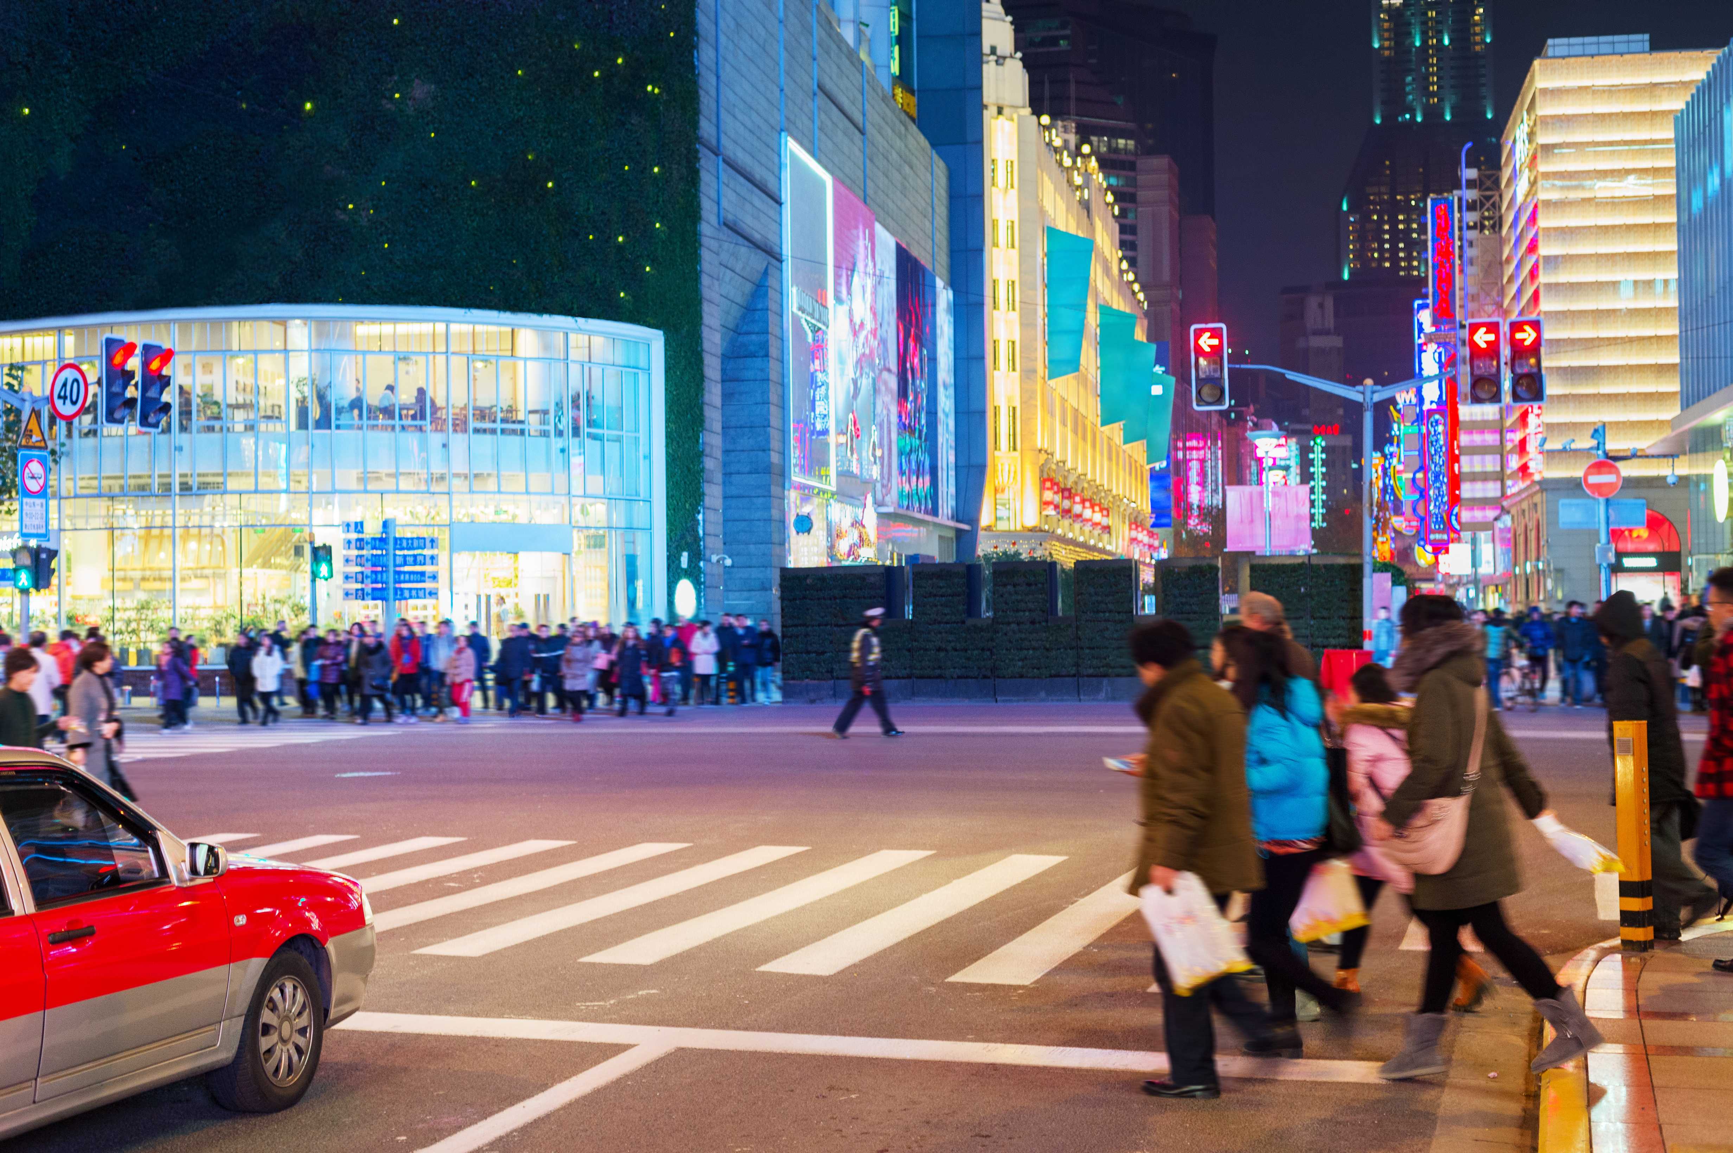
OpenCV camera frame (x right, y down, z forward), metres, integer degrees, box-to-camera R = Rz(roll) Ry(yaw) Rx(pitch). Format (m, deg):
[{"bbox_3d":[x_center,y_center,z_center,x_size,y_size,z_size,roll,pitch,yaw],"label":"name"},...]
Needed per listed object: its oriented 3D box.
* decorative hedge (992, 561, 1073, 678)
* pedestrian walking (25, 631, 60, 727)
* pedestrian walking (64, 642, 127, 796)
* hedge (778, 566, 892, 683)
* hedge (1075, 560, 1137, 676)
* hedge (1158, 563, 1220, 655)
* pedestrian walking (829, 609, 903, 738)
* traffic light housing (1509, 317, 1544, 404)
[{"bbox_3d":[3.180,0.817,44.799,1.620,2.154,0.600,-1,-1,17],"label":"decorative hedge"},{"bbox_3d":[-11.029,1.549,32.200,0.480,1.631,0.380,-1,-1,19],"label":"pedestrian walking"},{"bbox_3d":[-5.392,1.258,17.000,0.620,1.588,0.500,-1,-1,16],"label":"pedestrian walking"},{"bbox_3d":[-0.483,0.903,45.954,2.246,2.158,0.600,-1,-1,17],"label":"hedge"},{"bbox_3d":[4.488,0.776,44.387,1.123,2.151,0.600,-1,-1,17],"label":"hedge"},{"bbox_3d":[5.947,0.738,43.928,1.137,2.141,0.600,-1,-1,17],"label":"hedge"},{"bbox_3d":[0.000,1.323,33.000,0.950,1.773,0.520,-1,-1,6],"label":"pedestrian walking"},{"bbox_3d":[10.976,-3.590,40.000,0.560,1.420,0.320,-2,-1,16],"label":"traffic light housing"}]

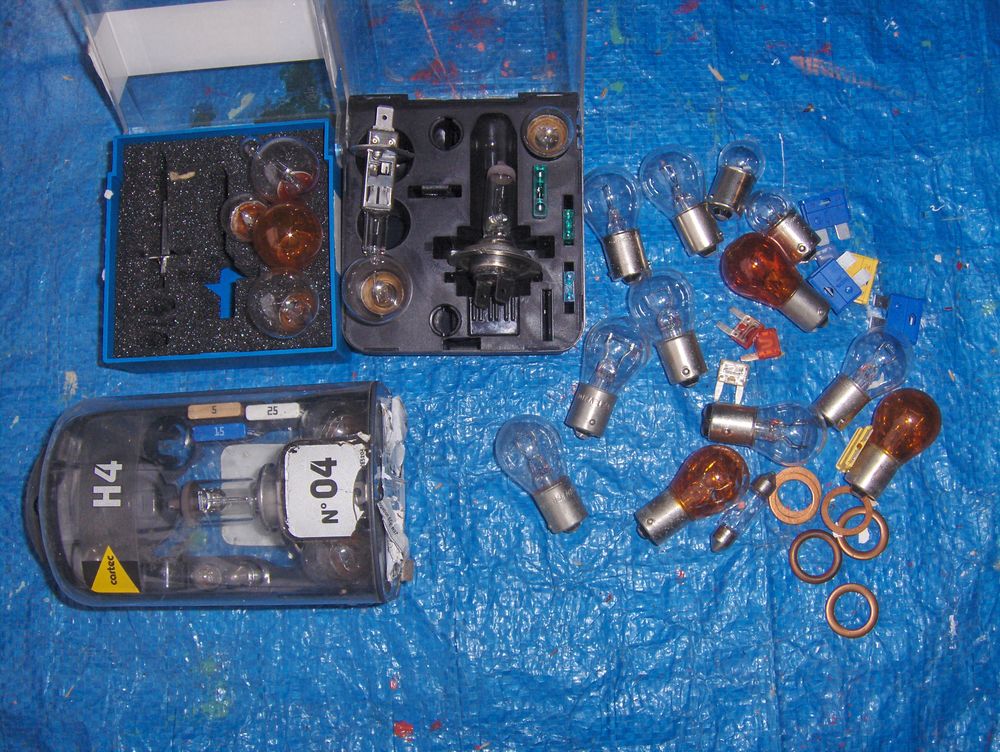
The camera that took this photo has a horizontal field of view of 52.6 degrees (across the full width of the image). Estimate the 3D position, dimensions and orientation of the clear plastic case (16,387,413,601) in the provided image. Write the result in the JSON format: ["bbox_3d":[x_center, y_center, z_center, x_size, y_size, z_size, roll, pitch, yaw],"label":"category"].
[{"bbox_3d":[-0.104,0.048,0.392,0.128,0.060,0.078,-2,79,2],"label":"clear plastic case"}]

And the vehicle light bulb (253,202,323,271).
[{"bbox_3d":[-0.081,-0.051,0.402,0.026,0.051,0.026,-2,79,2],"label":"vehicle light bulb"}]

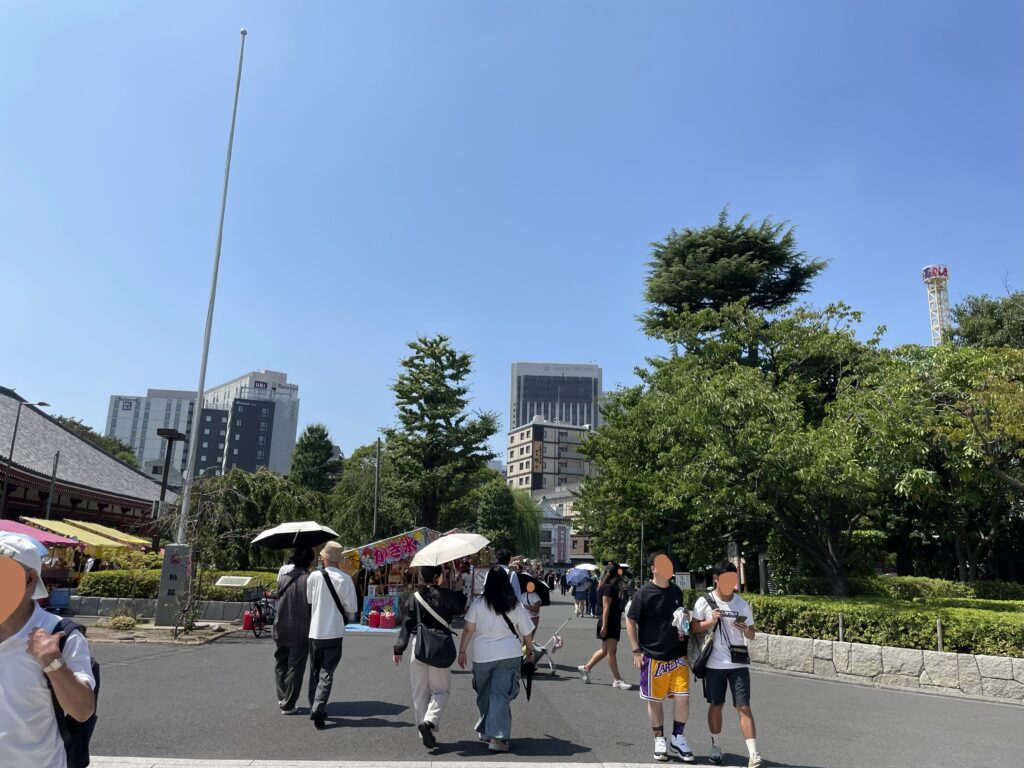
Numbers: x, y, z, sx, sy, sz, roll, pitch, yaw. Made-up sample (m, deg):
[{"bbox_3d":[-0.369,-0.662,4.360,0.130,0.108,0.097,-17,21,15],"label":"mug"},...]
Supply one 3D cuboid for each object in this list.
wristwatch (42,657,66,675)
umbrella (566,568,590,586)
[{"bbox_3d":[-1.379,0.849,2.320,0.062,0.042,0.055,-22,-3,-24],"label":"wristwatch"},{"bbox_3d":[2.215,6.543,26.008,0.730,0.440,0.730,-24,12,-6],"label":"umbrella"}]

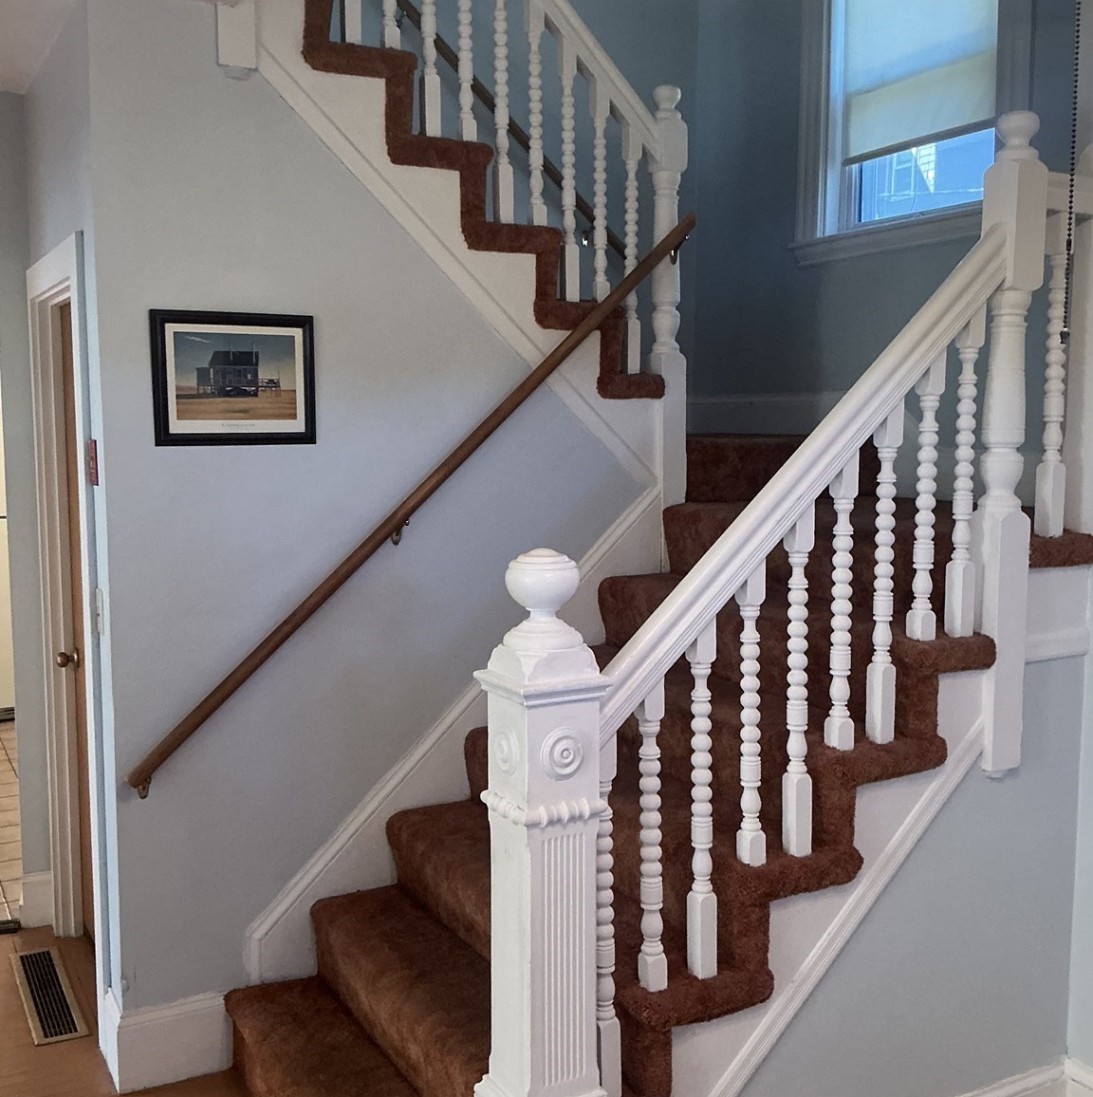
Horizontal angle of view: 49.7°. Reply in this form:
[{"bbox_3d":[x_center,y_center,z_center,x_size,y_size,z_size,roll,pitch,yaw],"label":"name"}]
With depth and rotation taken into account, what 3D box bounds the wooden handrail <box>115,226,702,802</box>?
[{"bbox_3d":[-0.278,-0.205,3.145,2.192,0.046,0.046,-47,25,-18],"label":"wooden handrail"}]

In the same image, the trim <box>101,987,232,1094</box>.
[{"bbox_3d":[-0.973,1.231,3.035,0.290,0.204,0.150,-3,7,-30],"label":"trim"}]

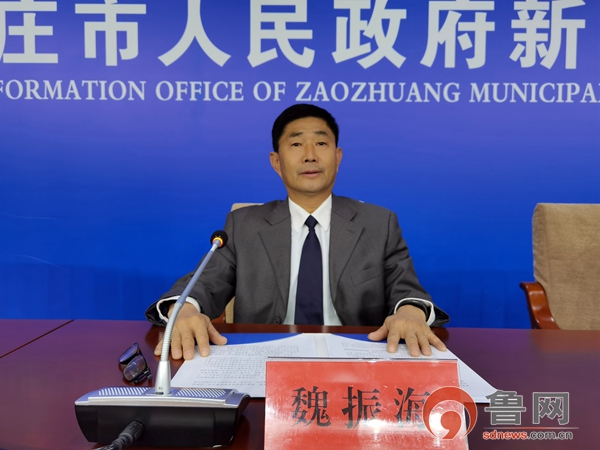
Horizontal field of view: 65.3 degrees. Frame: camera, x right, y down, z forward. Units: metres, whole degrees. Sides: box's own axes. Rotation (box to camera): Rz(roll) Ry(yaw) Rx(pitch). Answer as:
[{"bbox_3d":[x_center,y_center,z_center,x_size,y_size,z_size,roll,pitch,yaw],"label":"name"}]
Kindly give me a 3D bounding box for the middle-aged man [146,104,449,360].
[{"bbox_3d":[0.000,0.330,1.110,0.640,1.260,0.620,0,3,1],"label":"middle-aged man"}]

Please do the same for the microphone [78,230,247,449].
[{"bbox_3d":[-0.153,0.125,0.642,0.175,0.215,0.280,0,3,0],"label":"microphone"}]

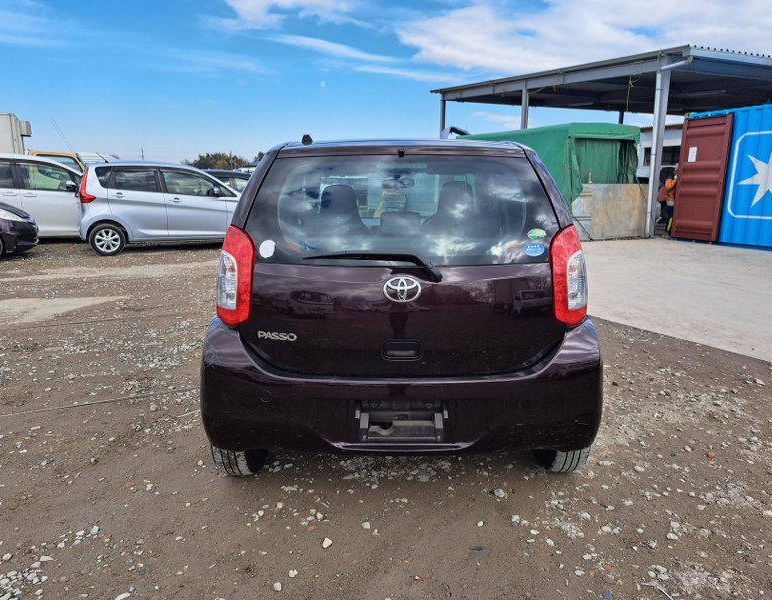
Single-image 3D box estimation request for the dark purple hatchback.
[{"bbox_3d":[0.064,-0.261,3.802,1.670,1.530,3.650,0,13,0],"label":"dark purple hatchback"}]

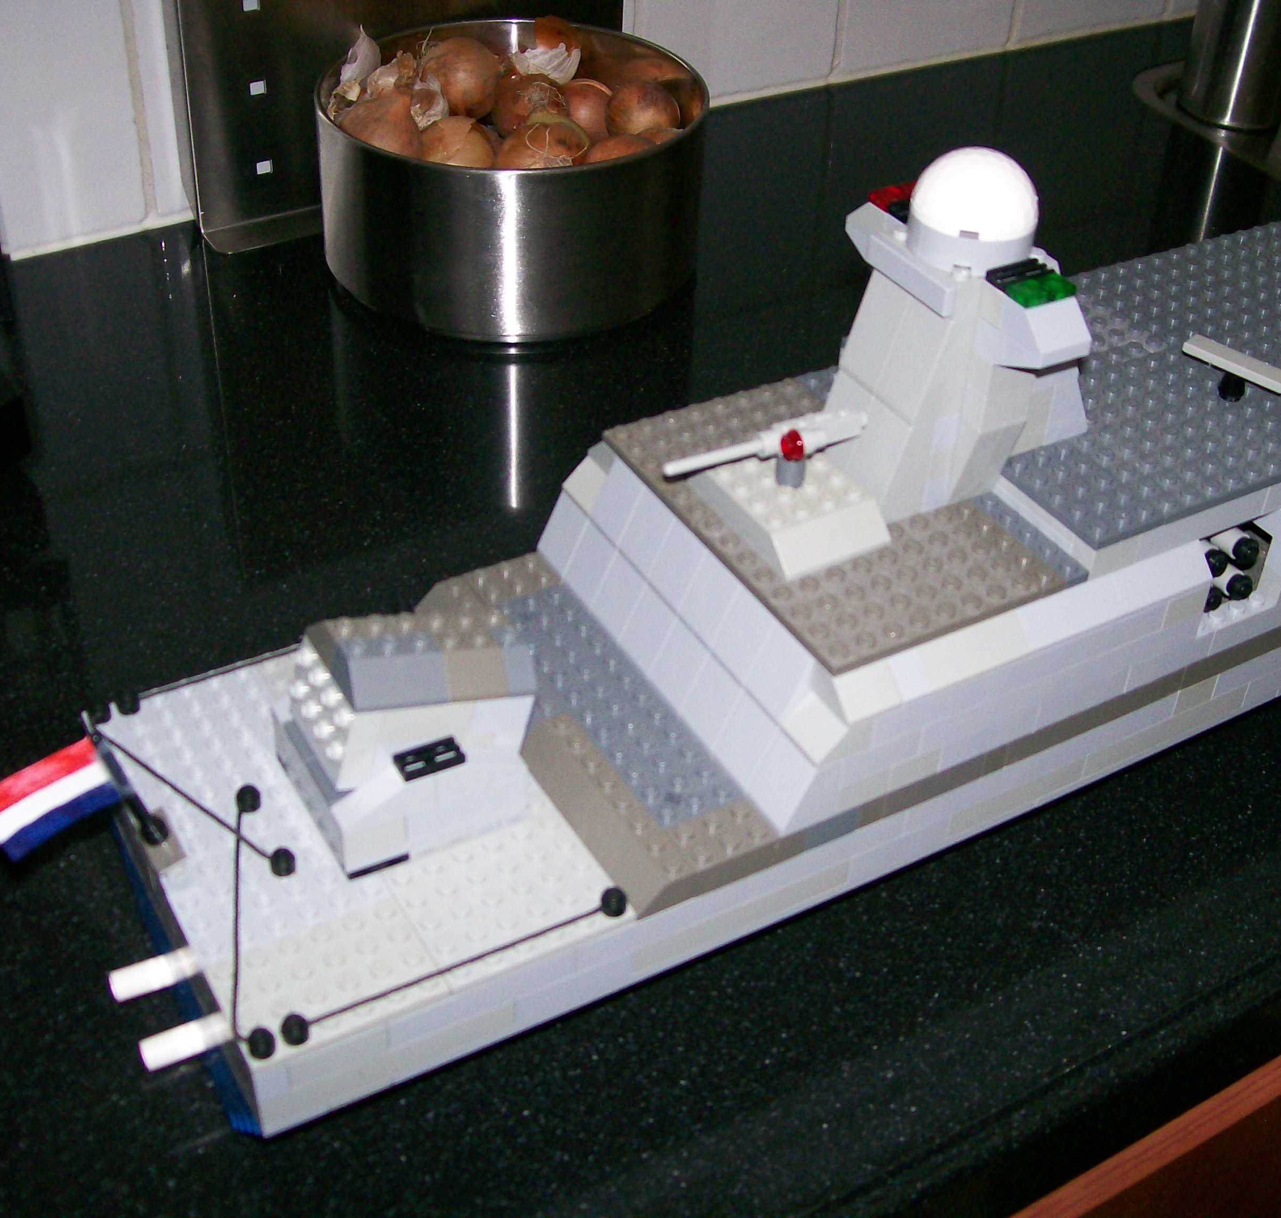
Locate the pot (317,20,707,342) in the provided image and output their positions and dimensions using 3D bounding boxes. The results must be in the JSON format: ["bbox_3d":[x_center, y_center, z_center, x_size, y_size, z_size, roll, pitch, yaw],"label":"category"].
[{"bbox_3d":[-0.051,-0.175,0.687,0.155,0.079,0.155,2,40,-1],"label":"pot"}]

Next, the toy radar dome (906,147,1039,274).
[{"bbox_3d":[0.082,-0.100,0.410,0.032,0.025,0.032,2,40,-1],"label":"toy radar dome"}]

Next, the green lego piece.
[{"bbox_3d":[0.095,-0.075,0.399,0.016,0.004,0.009,-19,44,-24],"label":"green lego piece"}]

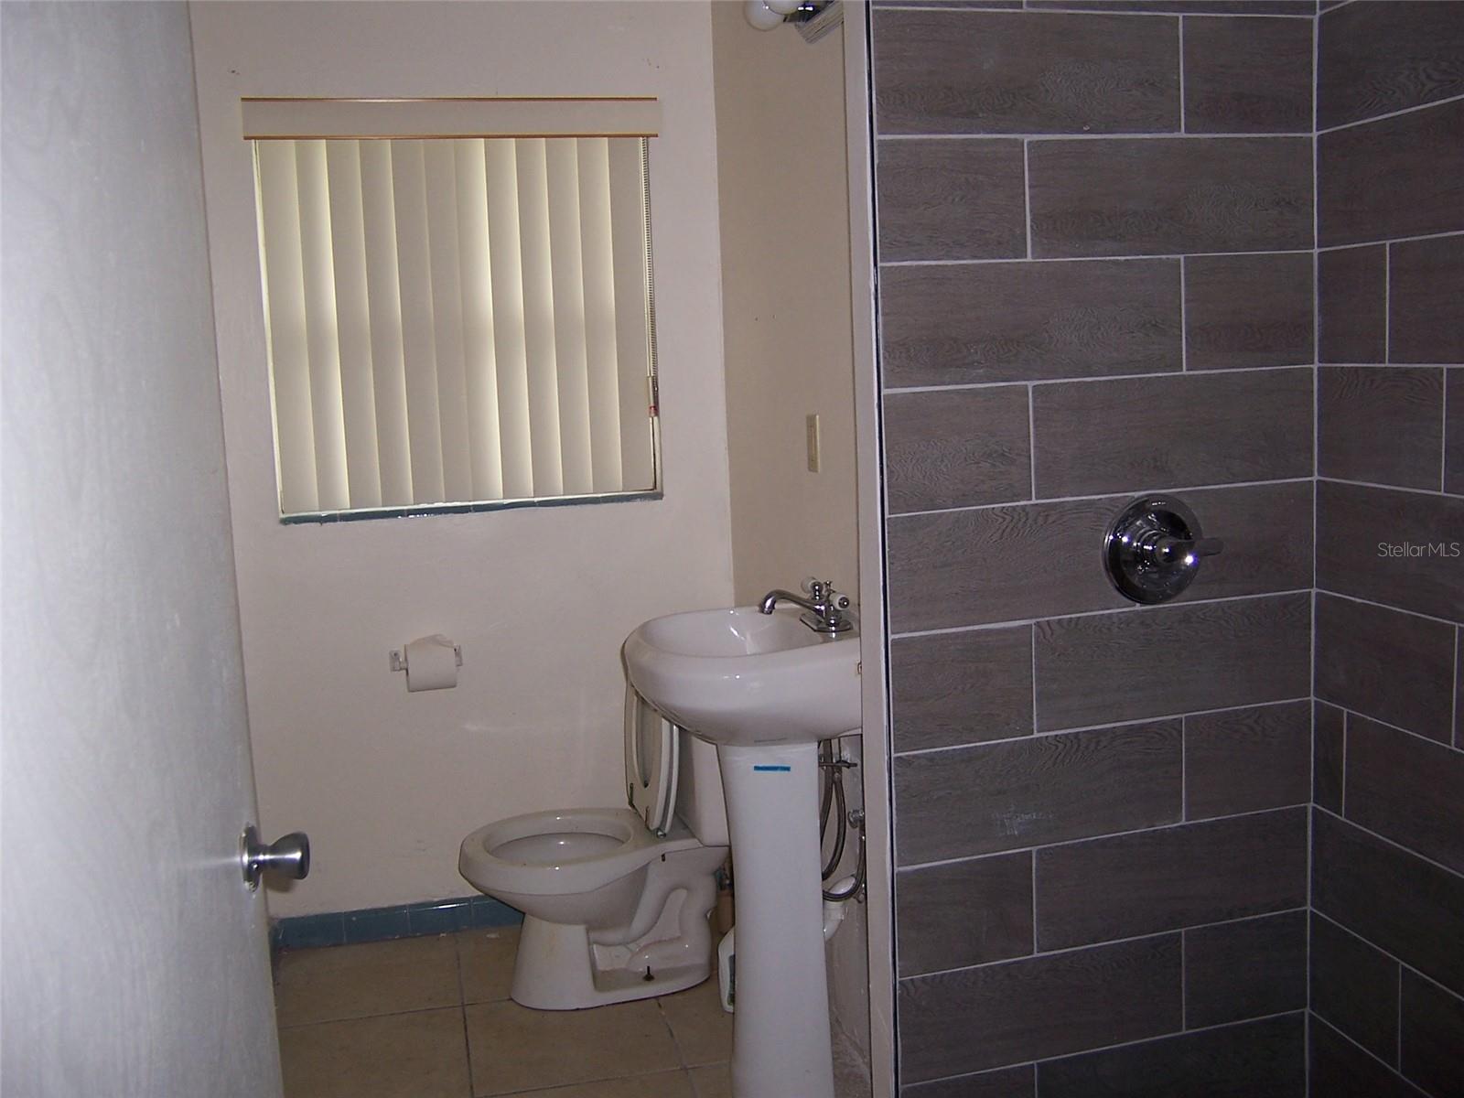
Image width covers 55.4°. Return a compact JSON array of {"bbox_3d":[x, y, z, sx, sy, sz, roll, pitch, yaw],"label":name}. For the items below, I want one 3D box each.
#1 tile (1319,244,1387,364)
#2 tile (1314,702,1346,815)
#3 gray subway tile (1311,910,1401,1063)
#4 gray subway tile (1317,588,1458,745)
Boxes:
[{"bbox_3d":[0.954,-0.369,2.139,0.010,0.178,0.162,-4,8,-14],"label":"tile"},{"bbox_3d":[0.997,0.349,2.324,0.010,0.179,0.083,-4,7,-12],"label":"tile"},{"bbox_3d":[1.008,0.710,2.258,0.010,0.178,0.224,-4,8,-14],"label":"gray subway tile"},{"bbox_3d":[0.997,0.178,2.138,0.010,0.178,0.316,-4,8,-14],"label":"gray subway tile"}]

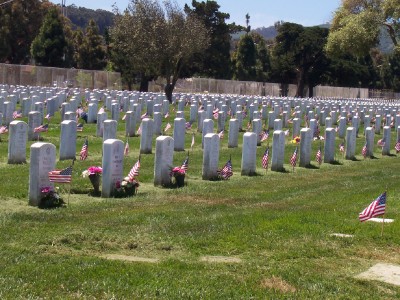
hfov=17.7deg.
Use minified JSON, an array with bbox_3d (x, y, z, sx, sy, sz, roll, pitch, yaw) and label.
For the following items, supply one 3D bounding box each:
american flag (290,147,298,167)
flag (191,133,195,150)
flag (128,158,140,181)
[{"bbox_3d":[1.433,0.099,19.450,0.125,0.300,0.090,2,3,0],"label":"american flag"},{"bbox_3d":[-0.142,-0.172,25.200,0.090,0.330,0.070,2,3,-20],"label":"flag"},{"bbox_3d":[-0.715,0.224,14.000,0.150,0.260,0.080,2,3,-15],"label":"flag"}]

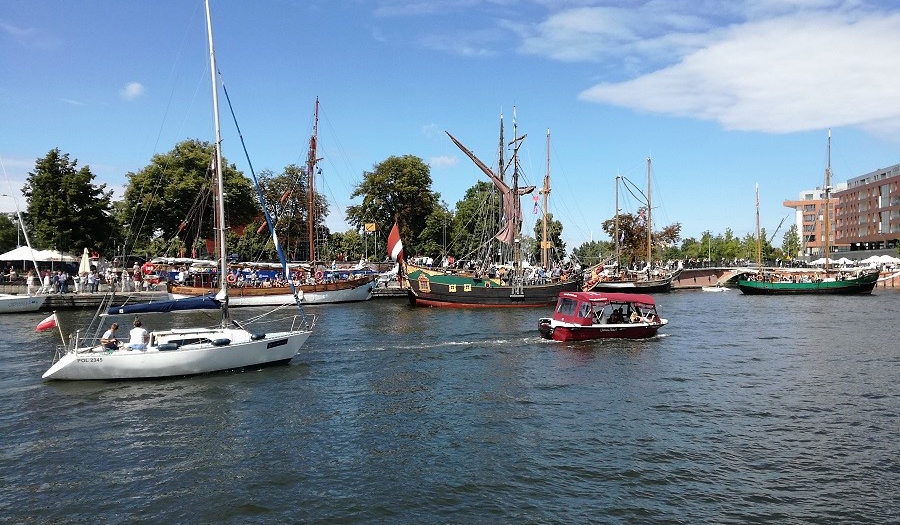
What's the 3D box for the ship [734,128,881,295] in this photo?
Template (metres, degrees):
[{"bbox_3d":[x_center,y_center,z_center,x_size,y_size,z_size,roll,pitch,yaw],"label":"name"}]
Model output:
[{"bbox_3d":[39.000,-5.324,76.500,15.300,17.600,4.200,0,0,-6],"label":"ship"}]

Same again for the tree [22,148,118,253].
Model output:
[{"bbox_3d":[-38.923,-5.072,72.000,9.440,13.450,9.440,0,0,0],"label":"tree"}]

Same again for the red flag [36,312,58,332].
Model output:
[{"bbox_3d":[-10.630,1.580,18.500,0.480,0.450,0.120,0,0,-30],"label":"red flag"}]

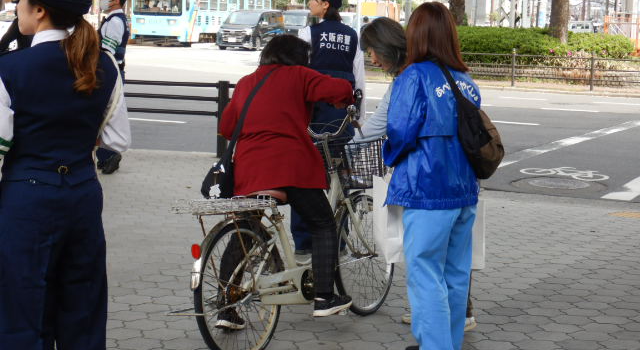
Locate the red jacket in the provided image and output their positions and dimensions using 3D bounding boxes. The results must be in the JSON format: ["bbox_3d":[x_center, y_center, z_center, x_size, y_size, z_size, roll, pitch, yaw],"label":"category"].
[{"bbox_3d":[-0.167,-0.208,5.660,0.560,0.620,0.520,6,8,27],"label":"red jacket"}]

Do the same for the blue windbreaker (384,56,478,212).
[{"bbox_3d":[0.482,-0.175,5.360,0.380,0.640,0.480,8,9,38],"label":"blue windbreaker"}]

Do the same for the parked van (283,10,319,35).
[{"bbox_3d":[-0.764,-7.807,66.499,1.730,1.880,4.600,4,8,15],"label":"parked van"}]

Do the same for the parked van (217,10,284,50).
[{"bbox_3d":[-3.093,-6.781,57.415,1.730,1.850,4.700,4,8,15],"label":"parked van"}]

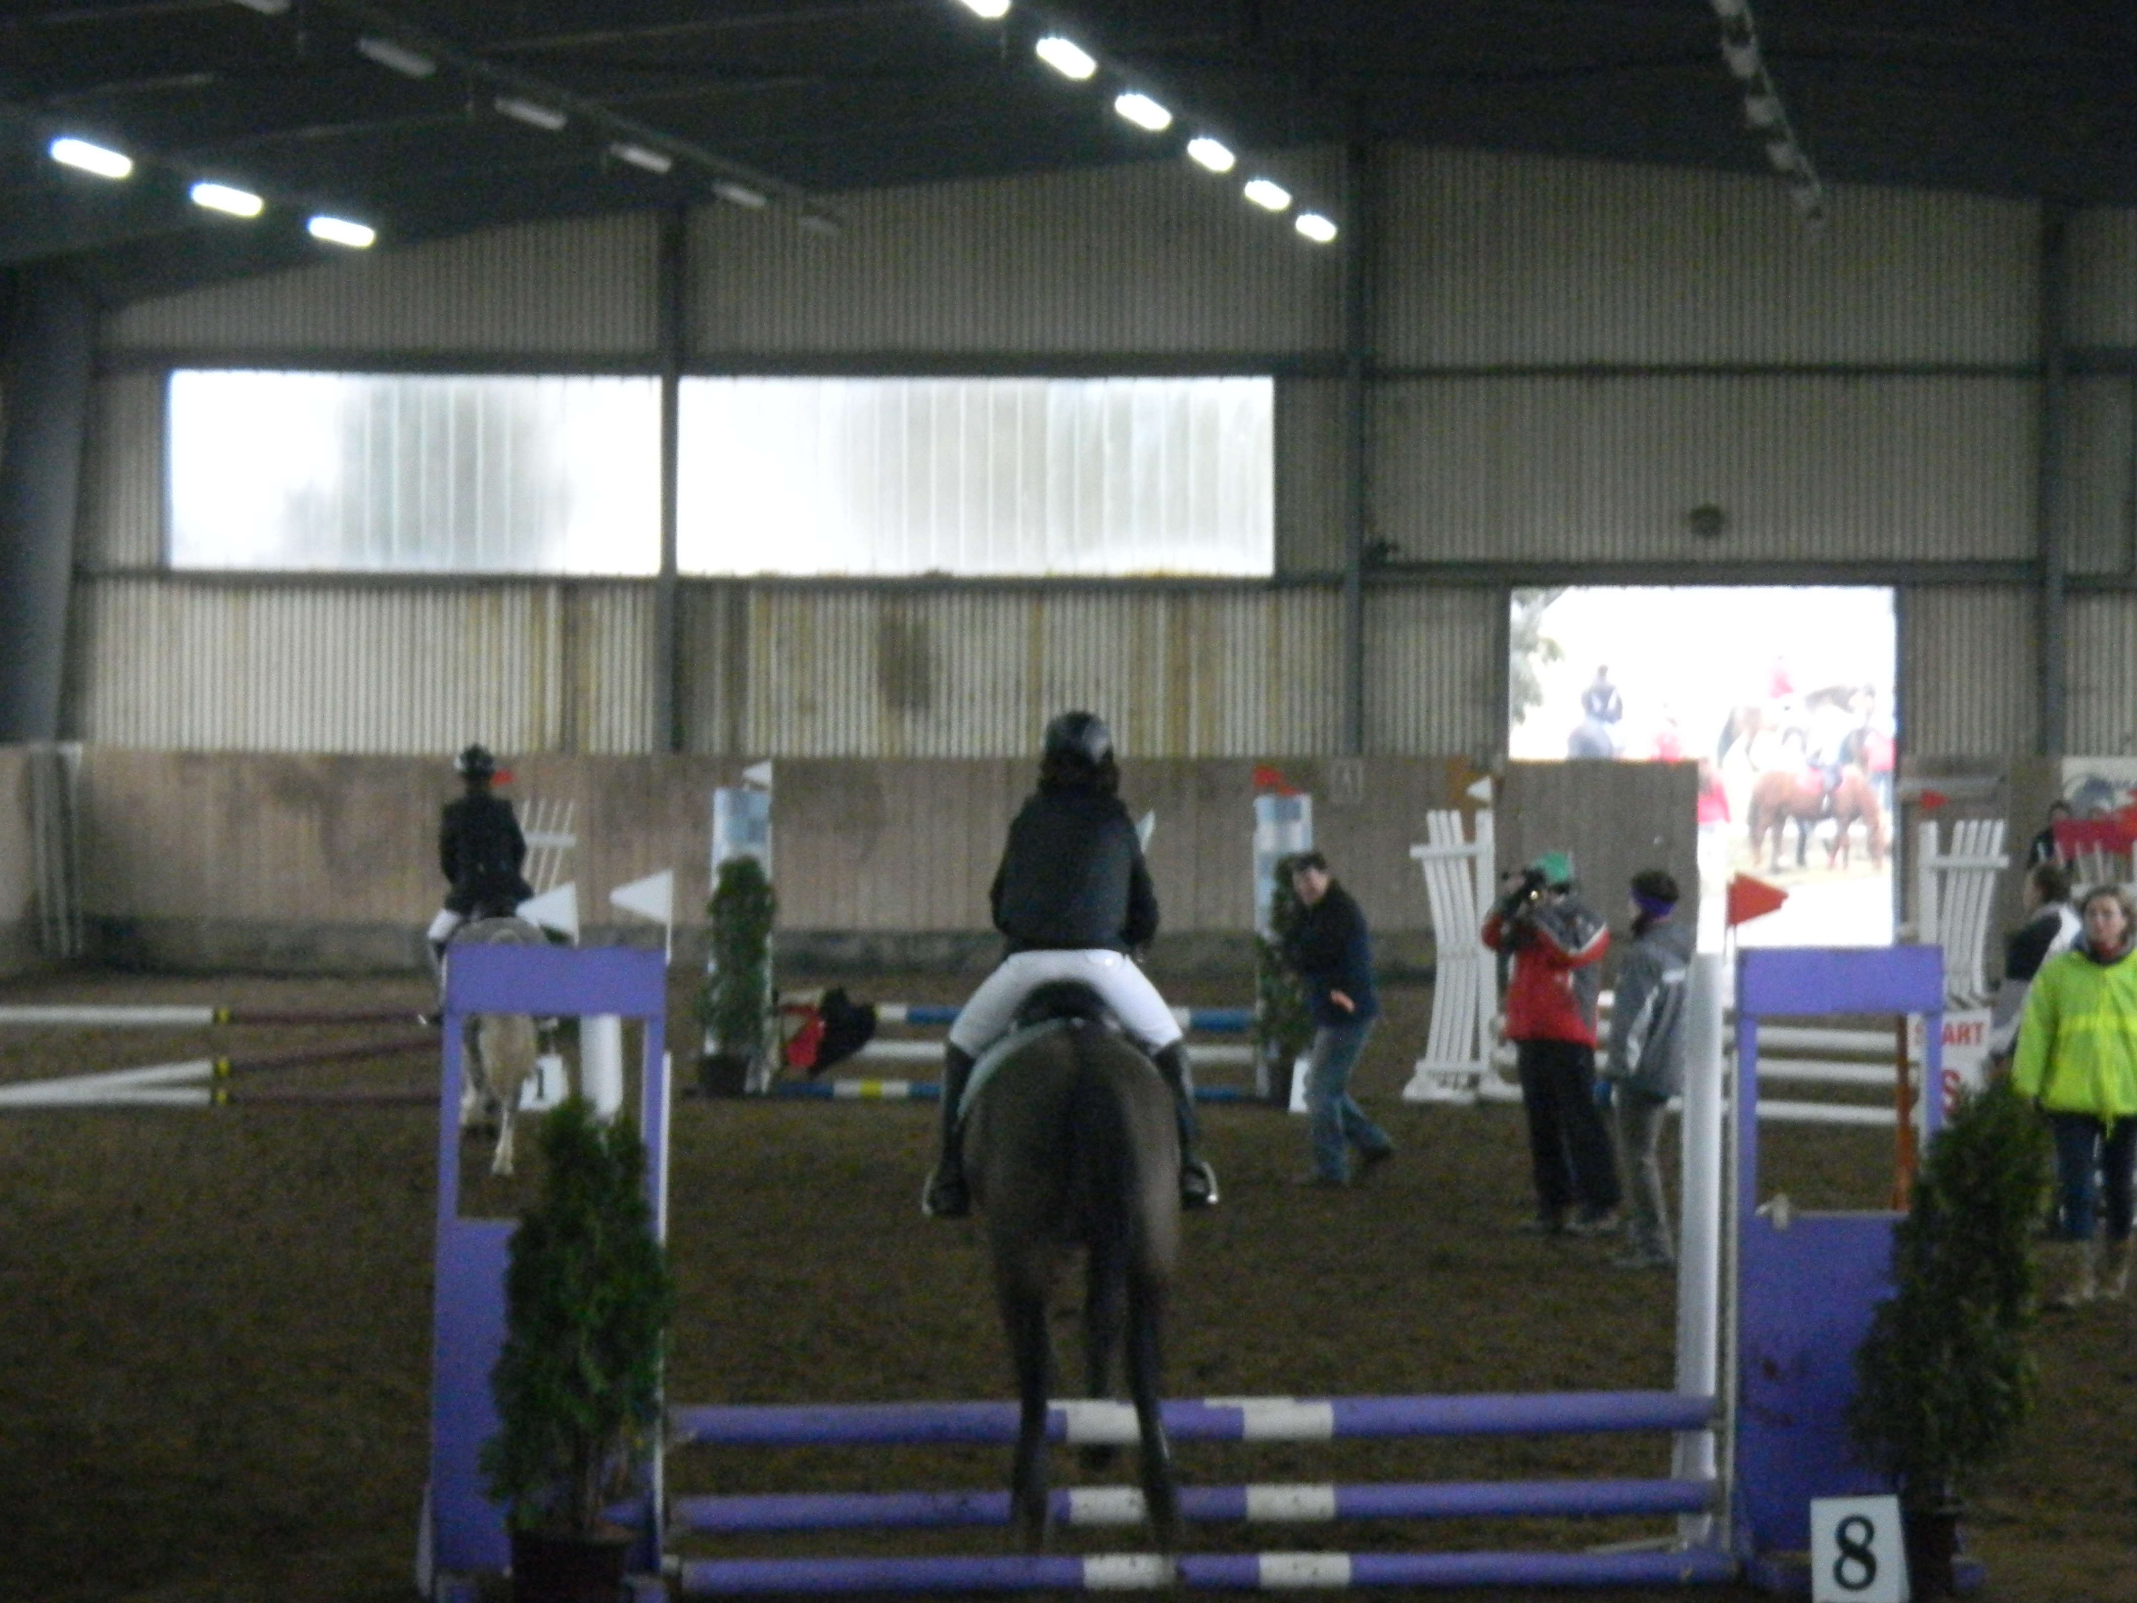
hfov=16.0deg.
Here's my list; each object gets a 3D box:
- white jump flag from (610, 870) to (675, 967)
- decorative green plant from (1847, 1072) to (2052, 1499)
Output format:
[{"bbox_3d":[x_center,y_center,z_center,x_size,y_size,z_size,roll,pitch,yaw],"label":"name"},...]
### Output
[{"bbox_3d":[-1.172,0.317,20.900,0.185,0.262,0.020,0,1,-10],"label":"white jump flag"},{"bbox_3d":[2.442,1.375,21.100,0.550,1.220,0.550,0,1,0],"label":"decorative green plant"}]

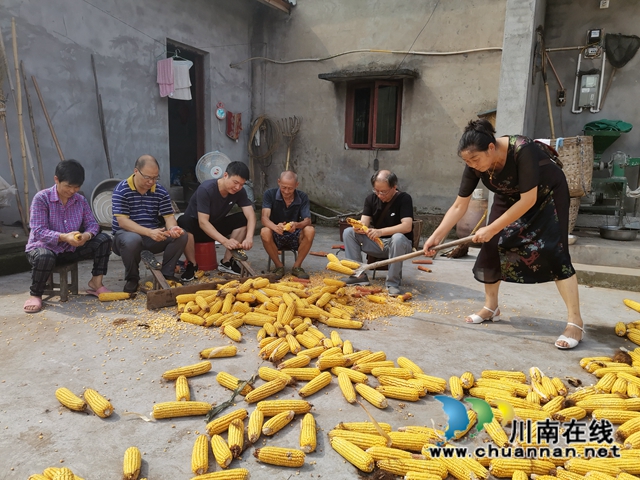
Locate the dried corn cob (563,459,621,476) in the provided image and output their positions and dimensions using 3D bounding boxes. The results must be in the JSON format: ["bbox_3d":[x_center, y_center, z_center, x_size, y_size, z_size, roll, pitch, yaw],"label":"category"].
[{"bbox_3d":[0.885,0.746,1.564,0.162,0.046,0.046,4,9,14],"label":"dried corn cob"}]

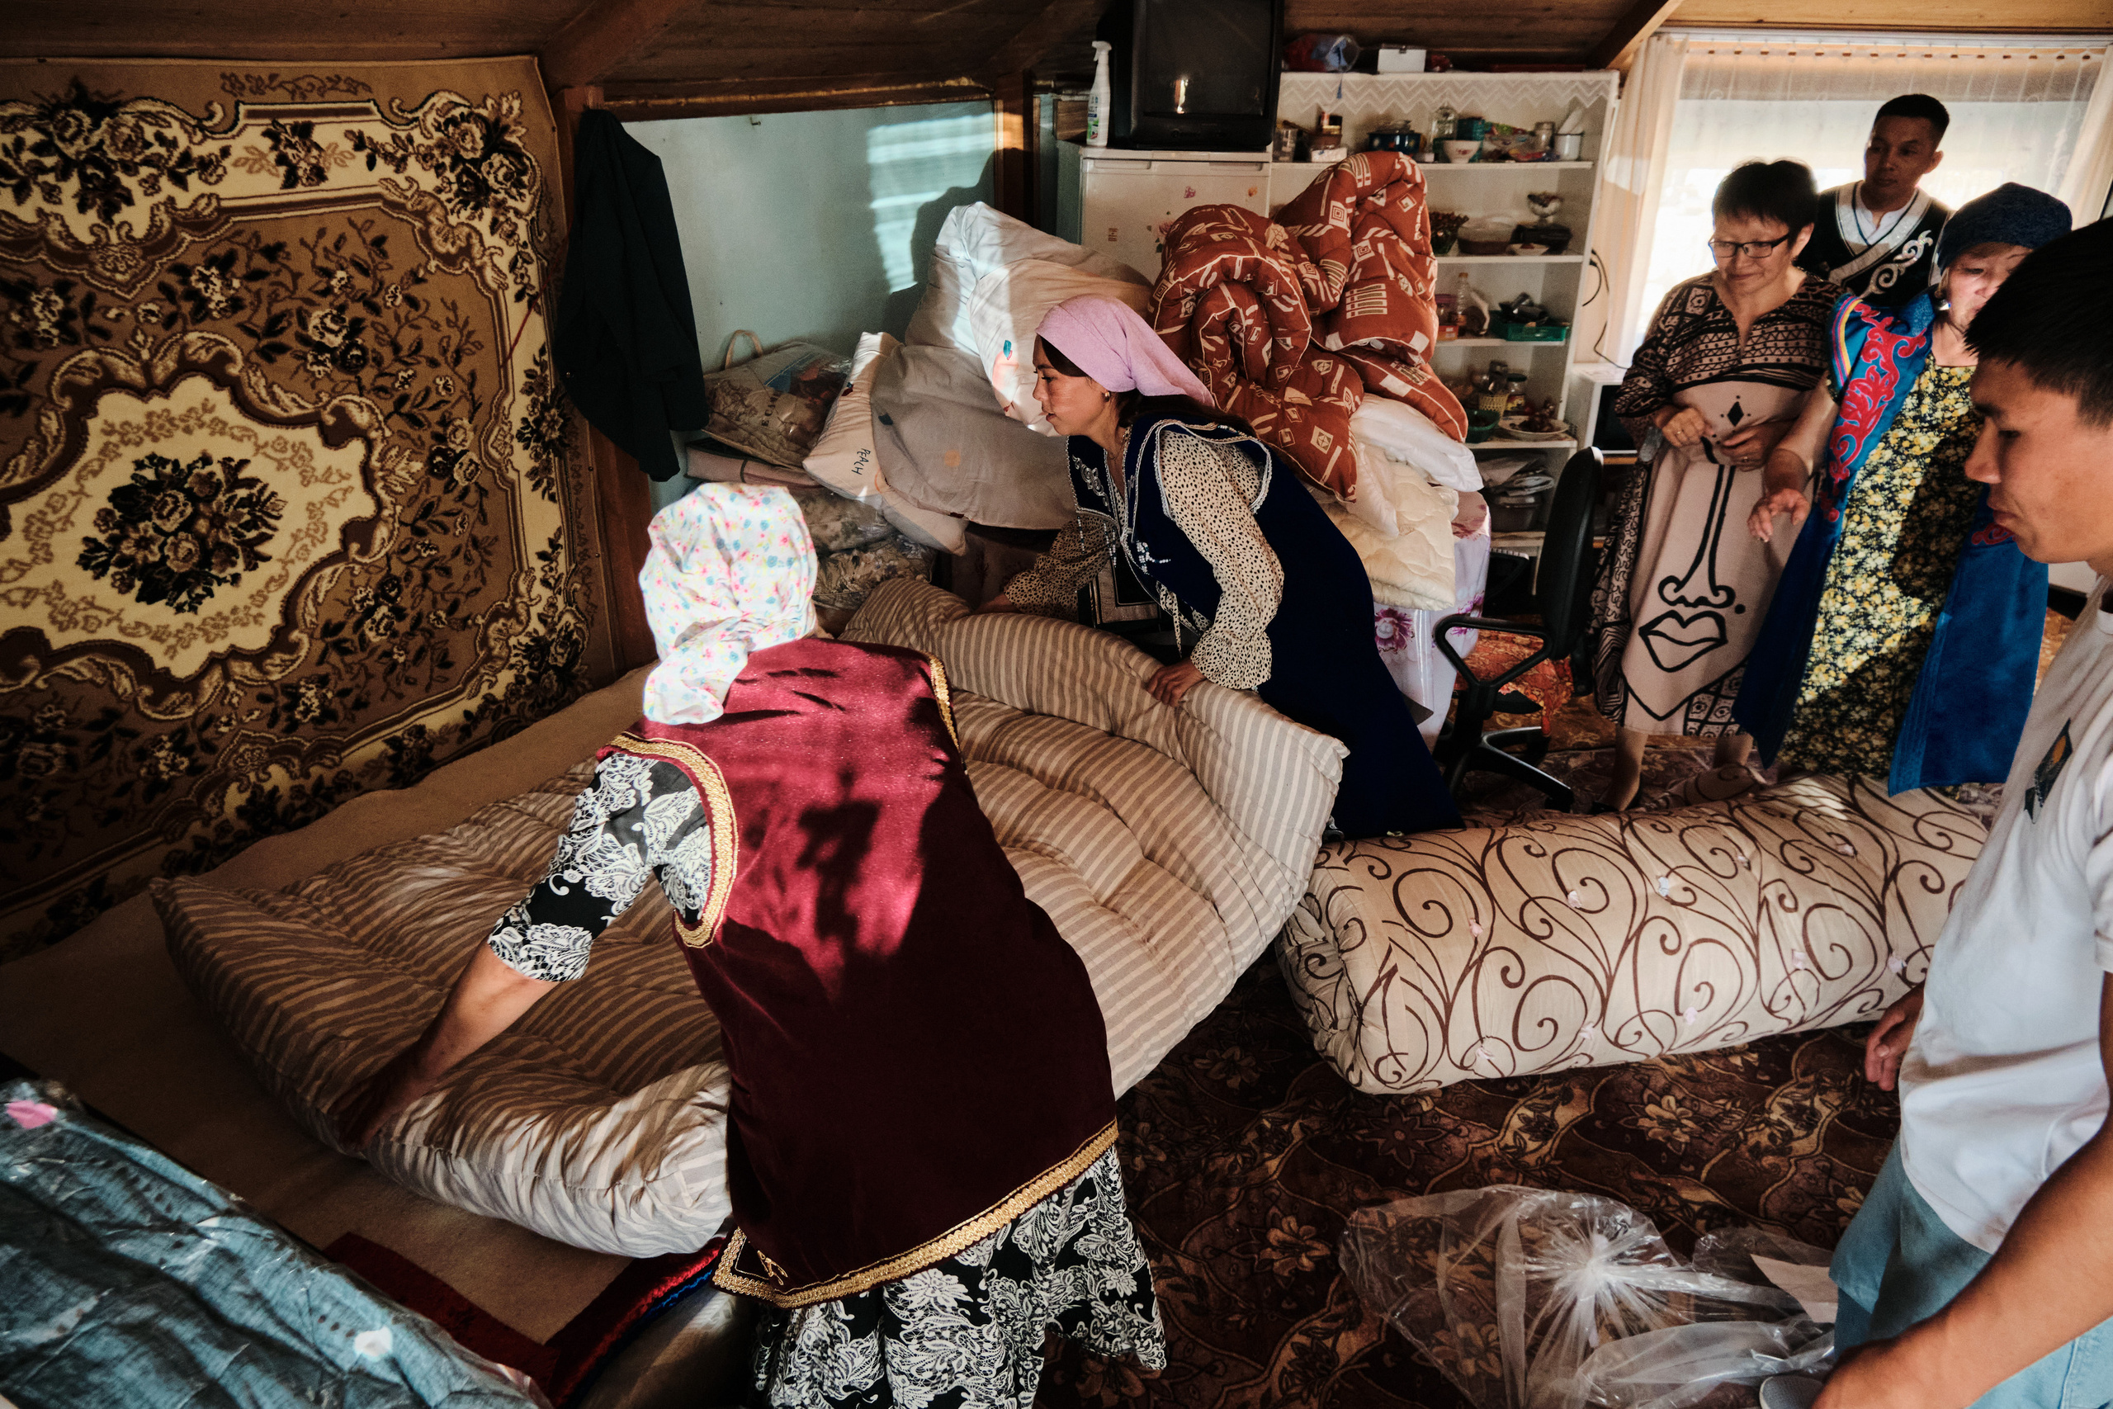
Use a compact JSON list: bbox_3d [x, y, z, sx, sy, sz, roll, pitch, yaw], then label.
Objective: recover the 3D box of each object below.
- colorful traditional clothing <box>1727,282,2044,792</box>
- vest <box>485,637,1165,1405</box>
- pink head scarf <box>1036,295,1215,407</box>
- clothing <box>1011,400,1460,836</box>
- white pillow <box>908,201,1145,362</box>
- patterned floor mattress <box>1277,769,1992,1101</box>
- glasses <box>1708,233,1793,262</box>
[{"bbox_3d":[1.915,-0.305,3.086,0.580,1.370,0.420,21,31,37],"label":"colorful traditional clothing"},{"bbox_3d":[-0.262,0.415,1.624,0.580,1.030,0.660,-16,29,-33],"label":"vest"},{"bbox_3d":[0.130,-0.658,2.500,0.310,0.185,0.195,-12,25,-4],"label":"pink head scarf"},{"bbox_3d":[0.372,-0.145,2.861,0.800,1.080,0.530,-9,26,-20],"label":"clothing"},{"bbox_3d":[-0.054,-0.966,3.300,0.560,0.430,0.190,24,-8,10],"label":"white pillow"},{"bbox_3d":[1.164,0.421,2.753,1.380,0.380,0.430,-5,25,-12],"label":"patterned floor mattress"},{"bbox_3d":[1.518,-0.994,2.930,0.135,0.045,0.140,-32,38,-28],"label":"glasses"}]

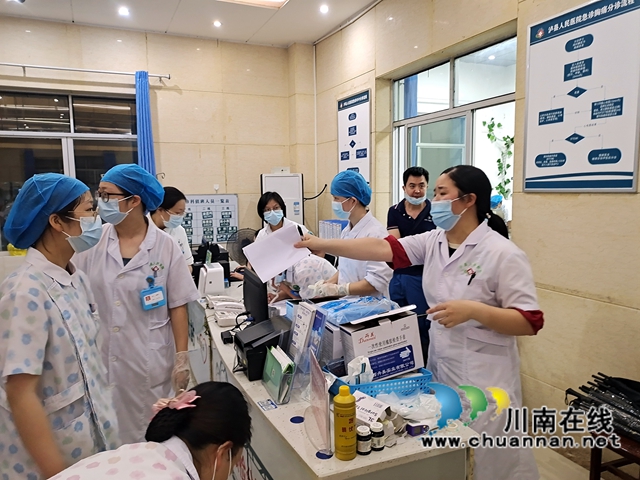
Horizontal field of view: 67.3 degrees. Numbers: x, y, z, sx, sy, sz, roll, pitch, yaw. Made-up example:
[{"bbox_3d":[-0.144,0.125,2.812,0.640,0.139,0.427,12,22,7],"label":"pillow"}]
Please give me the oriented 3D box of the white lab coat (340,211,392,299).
[{"bbox_3d":[0.240,0.299,2.466,0.270,0.900,0.410,-2,6,-14],"label":"white lab coat"}]

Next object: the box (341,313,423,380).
[{"bbox_3d":[0.241,0.416,1.881,0.275,0.200,0.122,-10,4,-20],"label":"box"}]

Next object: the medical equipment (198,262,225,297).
[{"bbox_3d":[-0.827,0.300,3.651,0.170,0.220,0.170,-3,7,-24],"label":"medical equipment"}]

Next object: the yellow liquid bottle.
[{"bbox_3d":[0.074,0.530,1.404,0.065,0.207,0.065,-1,6,0],"label":"yellow liquid bottle"}]

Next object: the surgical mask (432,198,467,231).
[{"bbox_3d":[0.430,-0.089,1.610,0.095,0.113,0.130,-2,6,-11],"label":"surgical mask"}]

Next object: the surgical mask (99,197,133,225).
[{"bbox_3d":[-0.761,-0.109,1.780,0.130,0.108,0.095,4,8,37],"label":"surgical mask"}]

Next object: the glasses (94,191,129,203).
[{"bbox_3d":[-0.754,-0.162,1.797,0.140,0.045,0.140,4,8,37],"label":"glasses"}]

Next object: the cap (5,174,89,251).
[{"bbox_3d":[-0.811,-0.087,1.420,0.230,0.215,0.200,-4,7,-25],"label":"cap"}]

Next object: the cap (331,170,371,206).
[{"bbox_3d":[0.155,-0.257,2.400,0.205,0.180,0.190,-2,6,-14],"label":"cap"}]

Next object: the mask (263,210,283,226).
[{"bbox_3d":[-0.298,-0.138,3.080,0.135,0.110,0.085,-10,6,-6],"label":"mask"}]

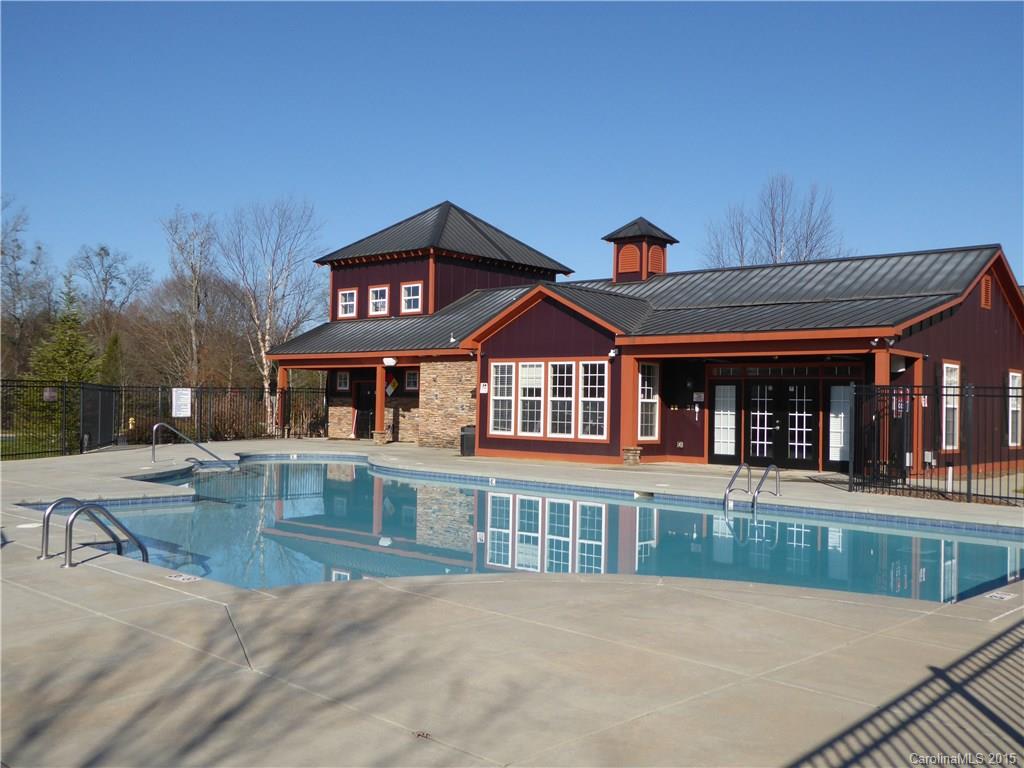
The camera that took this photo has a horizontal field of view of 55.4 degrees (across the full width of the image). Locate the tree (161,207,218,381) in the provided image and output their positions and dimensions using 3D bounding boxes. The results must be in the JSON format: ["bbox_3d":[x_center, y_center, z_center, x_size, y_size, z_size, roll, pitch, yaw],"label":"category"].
[{"bbox_3d":[-19.894,-3.994,59.853,3.900,13.590,3.900,0,-2,42],"label":"tree"}]

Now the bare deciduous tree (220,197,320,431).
[{"bbox_3d":[-9.826,-2.700,39.396,4.600,9.620,4.500,0,-2,42],"label":"bare deciduous tree"}]

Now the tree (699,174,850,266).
[{"bbox_3d":[10.728,-3.007,39.879,5.800,11.160,5.400,0,-2,42],"label":"tree"}]

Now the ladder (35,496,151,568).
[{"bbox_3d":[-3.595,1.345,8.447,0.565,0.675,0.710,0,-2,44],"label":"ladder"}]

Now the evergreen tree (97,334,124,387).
[{"bbox_3d":[-21.332,-0.120,51.943,1.800,5.250,1.800,0,-2,42],"label":"evergreen tree"}]

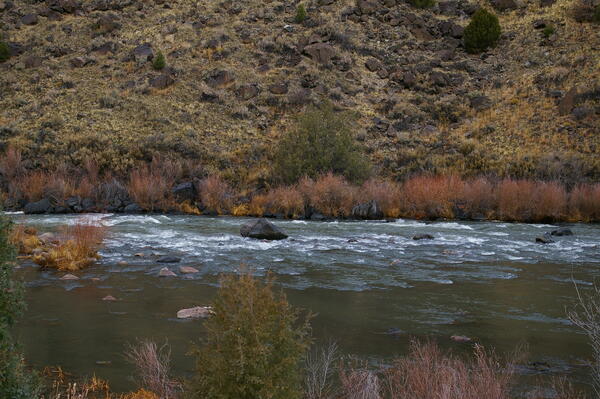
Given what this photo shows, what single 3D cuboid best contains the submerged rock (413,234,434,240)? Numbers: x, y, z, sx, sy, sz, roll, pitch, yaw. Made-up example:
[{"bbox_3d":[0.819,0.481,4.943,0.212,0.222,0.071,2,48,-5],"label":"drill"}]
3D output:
[{"bbox_3d":[5.595,1.720,50.347,0.986,0.283,0.690,0,6,0],"label":"submerged rock"}]

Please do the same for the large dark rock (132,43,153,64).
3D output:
[{"bbox_3d":[-11.505,-10.664,81.500,1.461,1.595,1.315,0,5,0],"label":"large dark rock"}]

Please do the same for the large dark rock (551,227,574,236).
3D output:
[{"bbox_3d":[12.566,1.519,53.612,1.057,0.492,0.846,0,5,0],"label":"large dark rock"}]

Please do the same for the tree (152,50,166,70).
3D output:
[{"bbox_3d":[-9.651,-9.565,76.778,0.926,1.303,0.926,0,6,0],"label":"tree"}]

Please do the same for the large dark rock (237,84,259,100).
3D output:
[{"bbox_3d":[-3.459,-7.083,73.856,1.482,0.994,1.186,0,6,0],"label":"large dark rock"}]

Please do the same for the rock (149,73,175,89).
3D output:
[{"bbox_3d":[-9.201,-7.884,74.388,1.724,0.976,1.293,0,6,0],"label":"rock"}]

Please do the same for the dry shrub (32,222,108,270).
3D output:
[{"bbox_3d":[-8.789,1.742,42.729,2.758,1.733,2.206,0,5,0],"label":"dry shrub"}]

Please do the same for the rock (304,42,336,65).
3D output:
[{"bbox_3d":[1.424,-10.664,81.500,2.484,1.595,1.863,0,5,0],"label":"rock"}]

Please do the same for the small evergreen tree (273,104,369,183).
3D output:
[{"bbox_3d":[1.371,-3.405,68.000,5.851,4.996,5.383,0,5,0],"label":"small evergreen tree"}]

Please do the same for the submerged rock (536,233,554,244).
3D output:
[{"bbox_3d":[11.082,1.751,50.569,0.907,0.566,0.725,0,5,0],"label":"submerged rock"}]

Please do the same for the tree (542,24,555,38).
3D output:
[{"bbox_3d":[18.151,-12.253,81.251,0.835,0.931,0.835,0,6,0],"label":"tree"}]

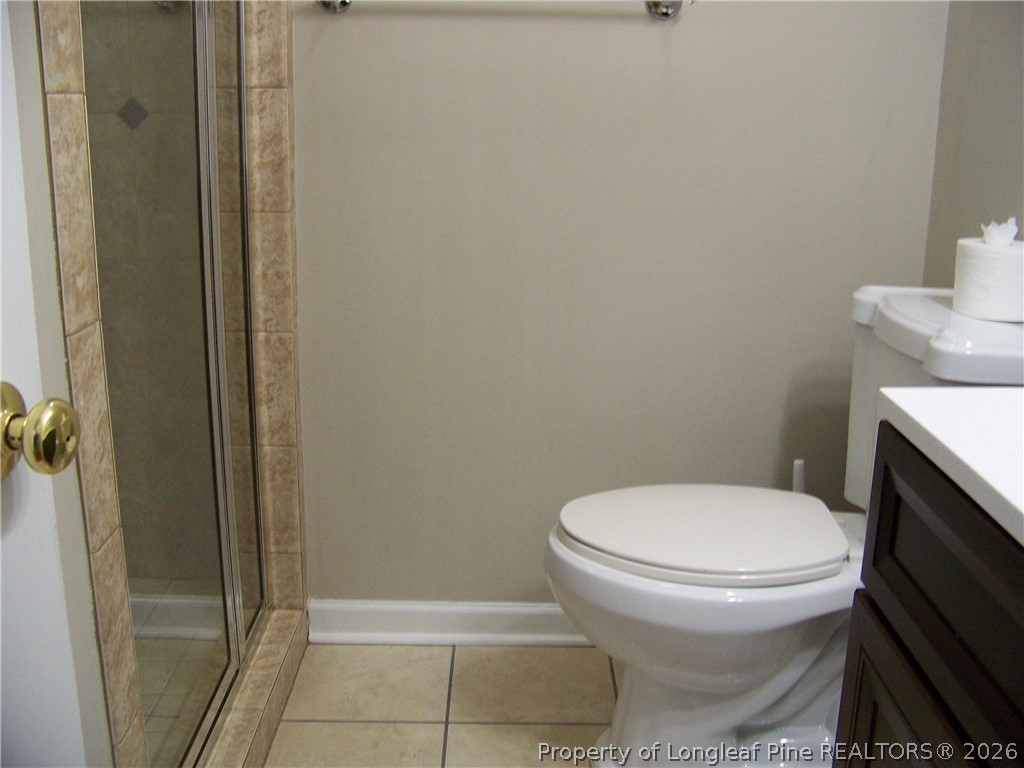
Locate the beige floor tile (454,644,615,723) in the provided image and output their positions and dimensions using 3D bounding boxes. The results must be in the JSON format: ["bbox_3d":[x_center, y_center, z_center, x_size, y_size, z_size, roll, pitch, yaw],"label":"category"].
[{"bbox_3d":[0.038,0.560,1.992,0.299,0.010,0.278,1,14,-1],"label":"beige floor tile"}]

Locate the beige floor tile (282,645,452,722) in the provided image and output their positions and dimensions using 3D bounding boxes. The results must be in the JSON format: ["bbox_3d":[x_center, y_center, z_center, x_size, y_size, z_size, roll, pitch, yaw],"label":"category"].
[{"bbox_3d":[-0.259,0.556,1.988,0.284,0.010,0.278,1,14,-1],"label":"beige floor tile"}]

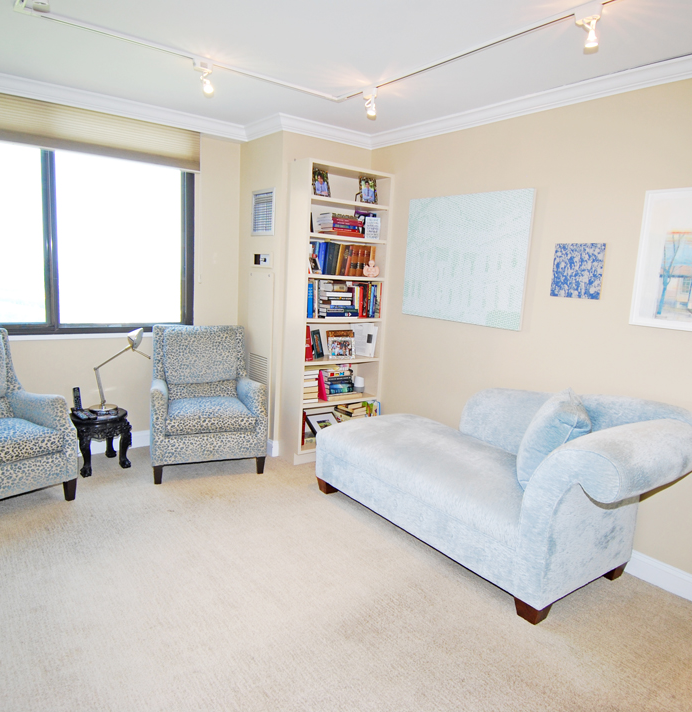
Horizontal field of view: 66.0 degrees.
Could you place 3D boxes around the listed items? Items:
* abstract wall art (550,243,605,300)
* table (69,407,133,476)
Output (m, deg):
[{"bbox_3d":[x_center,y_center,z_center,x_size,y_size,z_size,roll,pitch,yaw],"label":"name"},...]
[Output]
[{"bbox_3d":[1.315,-0.479,3.014,0.025,0.306,0.299,-4,11,-37],"label":"abstract wall art"},{"bbox_3d":[-1.791,0.612,3.886,0.384,0.404,0.384,-4,11,-37],"label":"table"}]

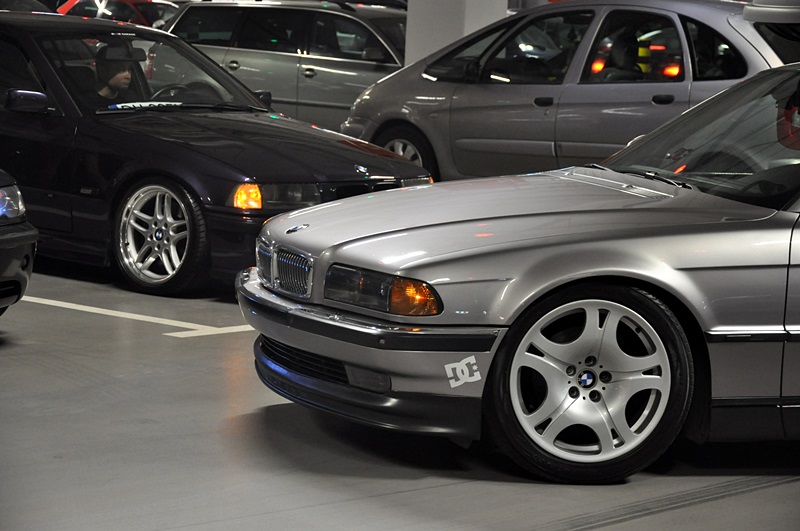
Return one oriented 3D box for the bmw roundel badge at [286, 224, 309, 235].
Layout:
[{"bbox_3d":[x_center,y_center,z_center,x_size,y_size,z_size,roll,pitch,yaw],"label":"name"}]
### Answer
[{"bbox_3d":[-0.343,-0.122,7.836,0.082,0.012,0.082,-25,17,-20],"label":"bmw roundel badge"}]

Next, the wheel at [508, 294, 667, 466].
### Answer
[{"bbox_3d":[0.585,0.355,7.454,0.520,0.520,0.230,2,4,-8],"label":"wheel"}]

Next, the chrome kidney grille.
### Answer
[{"bbox_3d":[-0.396,0.003,7.830,0.075,0.165,0.480,0,7,-25],"label":"chrome kidney grille"}]

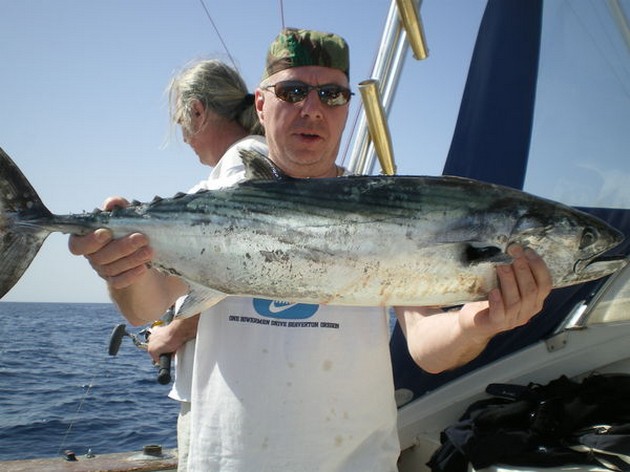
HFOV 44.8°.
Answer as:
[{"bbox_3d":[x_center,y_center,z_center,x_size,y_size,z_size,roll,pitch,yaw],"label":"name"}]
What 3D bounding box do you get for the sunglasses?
[{"bbox_3d":[-0.015,-0.252,1.376,0.145,0.043,0.145,5,7,-12],"label":"sunglasses"}]

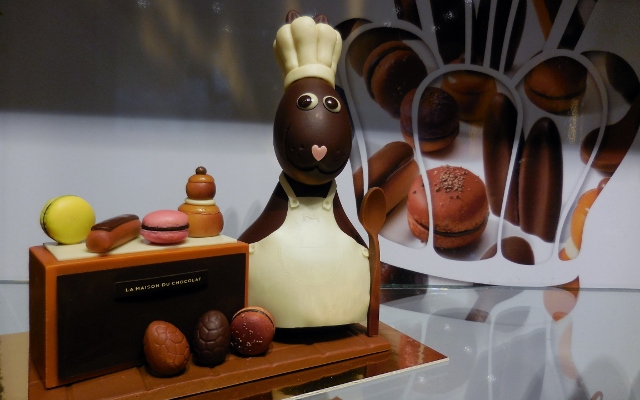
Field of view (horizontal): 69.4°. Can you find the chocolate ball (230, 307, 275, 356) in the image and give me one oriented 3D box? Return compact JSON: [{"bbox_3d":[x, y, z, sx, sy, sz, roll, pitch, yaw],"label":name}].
[{"bbox_3d":[-0.060,0.118,0.416,0.041,0.041,0.025,2,0,5],"label":"chocolate ball"}]

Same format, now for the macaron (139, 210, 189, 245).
[{"bbox_3d":[-0.142,0.025,0.425,0.042,0.029,0.042,1,5,-10],"label":"macaron"}]

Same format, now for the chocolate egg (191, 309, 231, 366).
[{"bbox_3d":[-0.092,0.117,0.392,0.031,0.046,0.031,-1,-4,-30],"label":"chocolate egg"}]

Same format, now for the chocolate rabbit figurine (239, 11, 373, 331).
[{"bbox_3d":[-0.011,-0.030,0.481,0.129,0.330,0.114,0,5,-7],"label":"chocolate rabbit figurine"}]

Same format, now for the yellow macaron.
[{"bbox_3d":[-0.219,0.017,0.404,0.026,0.043,0.043,2,4,40],"label":"yellow macaron"}]

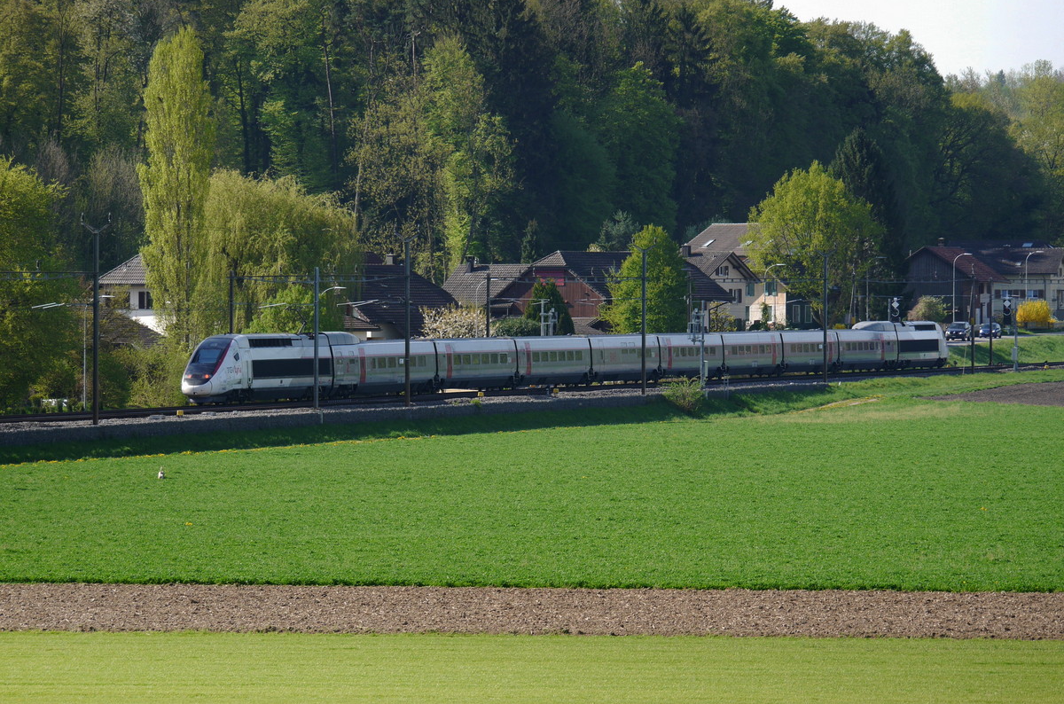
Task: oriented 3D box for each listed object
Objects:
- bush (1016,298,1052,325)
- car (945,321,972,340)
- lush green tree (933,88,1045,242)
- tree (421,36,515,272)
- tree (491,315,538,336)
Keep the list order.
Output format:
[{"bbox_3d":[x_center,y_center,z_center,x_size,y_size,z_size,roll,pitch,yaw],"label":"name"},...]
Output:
[{"bbox_3d":[49.706,-3.992,657.000,3.510,2.808,2.800,0,1,0],"label":"bush"},{"bbox_3d":[40.142,-1.908,624.000,1.820,1.760,4.500,0,1,14],"label":"car"},{"bbox_3d":[52.907,-17.636,770.000,13.163,24.680,12.500,0,1,0],"label":"lush green tree"},{"bbox_3d":[-5.280,-13.995,553.000,8.000,24.500,7.500,0,1,0],"label":"tree"},{"bbox_3d":[-1.211,-0.033,490.000,3.700,5.000,3.600,0,1,0],"label":"tree"}]

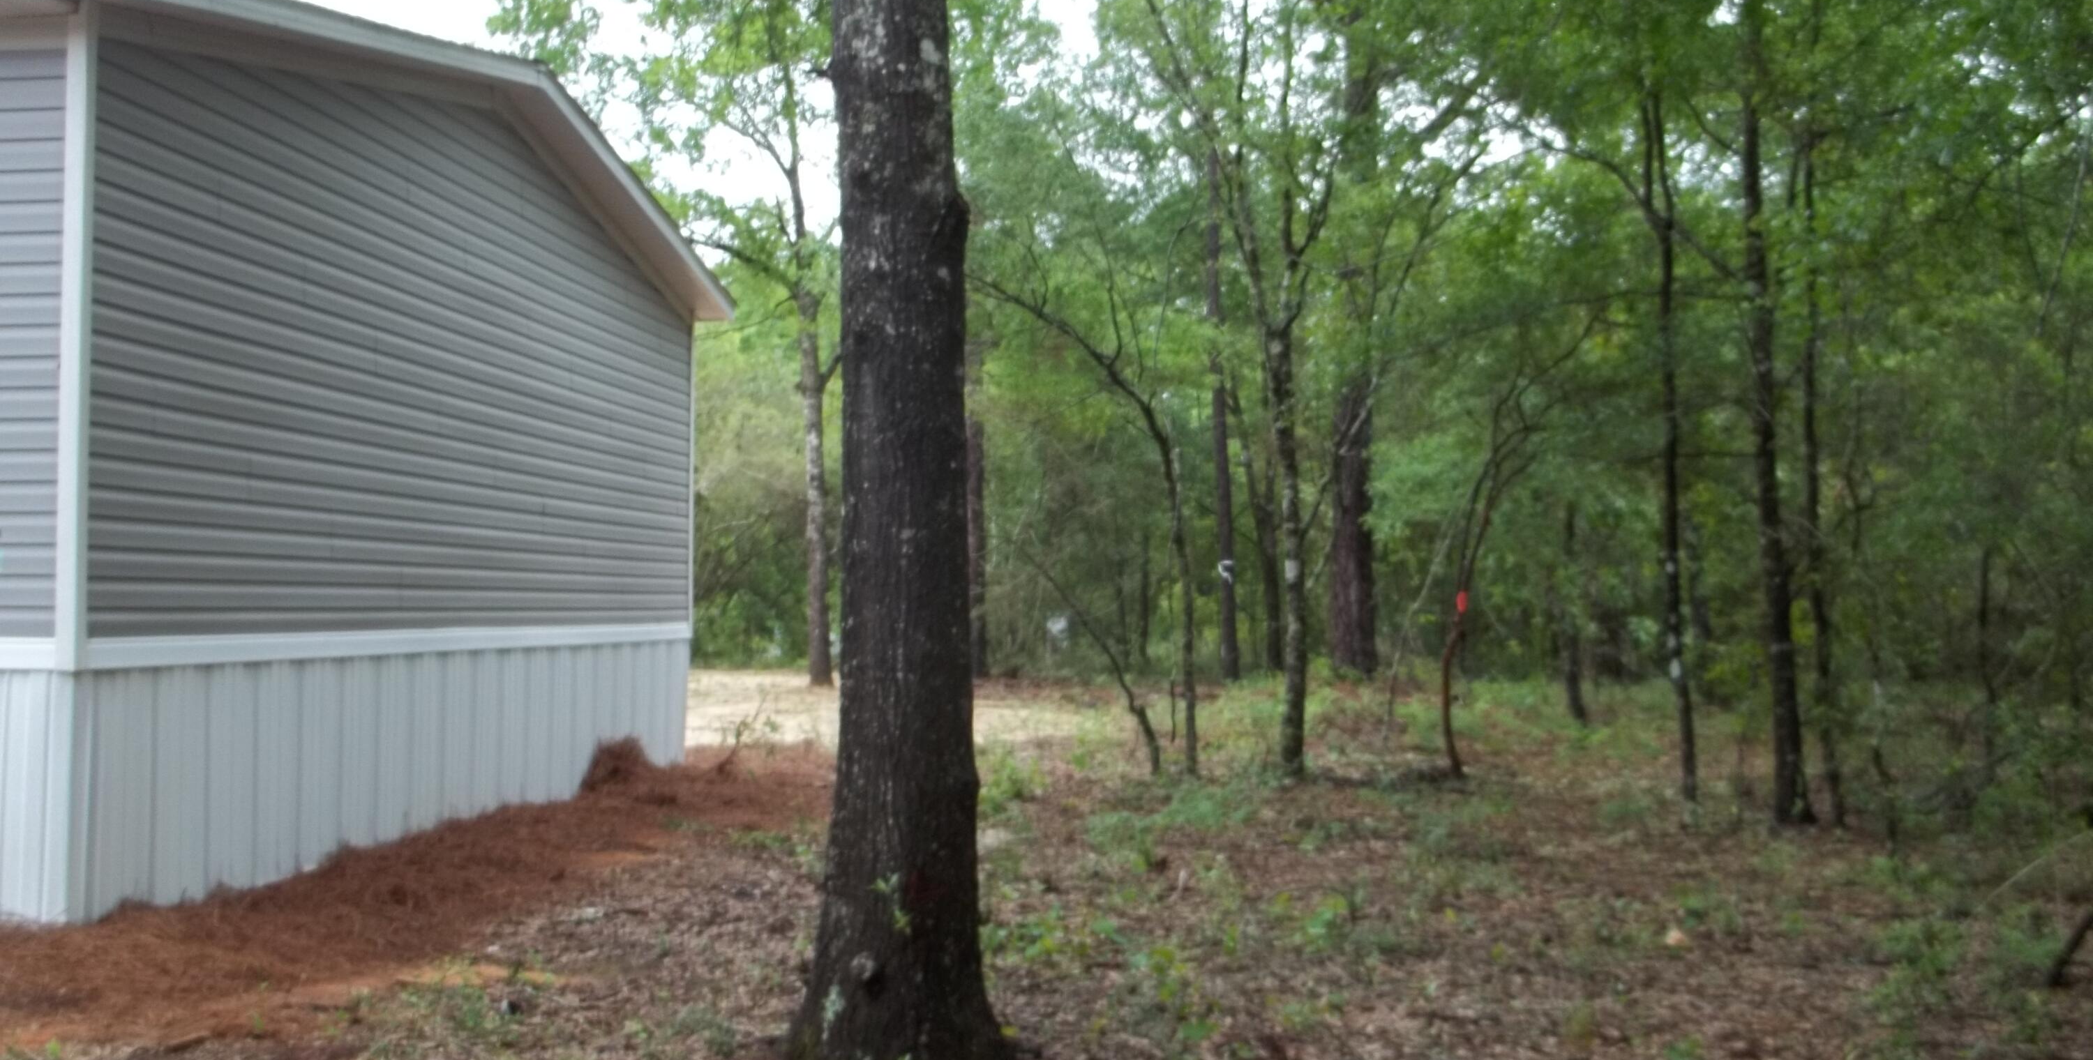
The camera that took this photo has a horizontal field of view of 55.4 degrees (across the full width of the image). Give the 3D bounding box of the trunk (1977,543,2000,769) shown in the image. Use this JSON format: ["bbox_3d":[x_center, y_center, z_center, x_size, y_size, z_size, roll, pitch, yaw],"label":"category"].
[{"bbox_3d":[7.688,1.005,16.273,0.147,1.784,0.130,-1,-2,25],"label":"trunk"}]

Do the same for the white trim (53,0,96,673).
[{"bbox_3d":[-3.642,-0.721,7.497,0.082,2.497,0.078,0,-2,6],"label":"white trim"}]

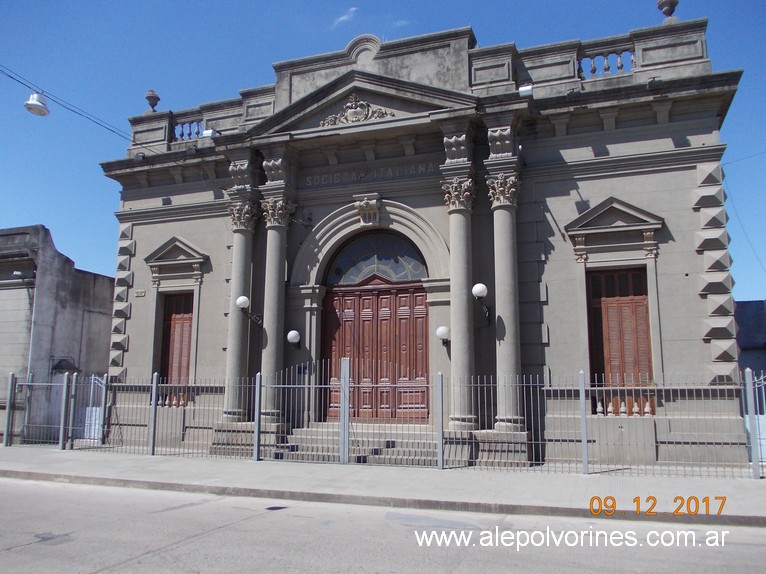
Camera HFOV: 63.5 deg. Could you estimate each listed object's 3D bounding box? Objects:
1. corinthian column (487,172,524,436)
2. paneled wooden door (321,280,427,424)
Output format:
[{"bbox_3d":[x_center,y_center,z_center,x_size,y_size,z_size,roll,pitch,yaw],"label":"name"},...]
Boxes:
[{"bbox_3d":[2.711,0.284,13.528,0.680,5.570,0.680,-3,-10,19],"label":"corinthian column"},{"bbox_3d":[-0.187,1.438,15.348,2.820,3.550,0.160,-3,-10,19],"label":"paneled wooden door"}]

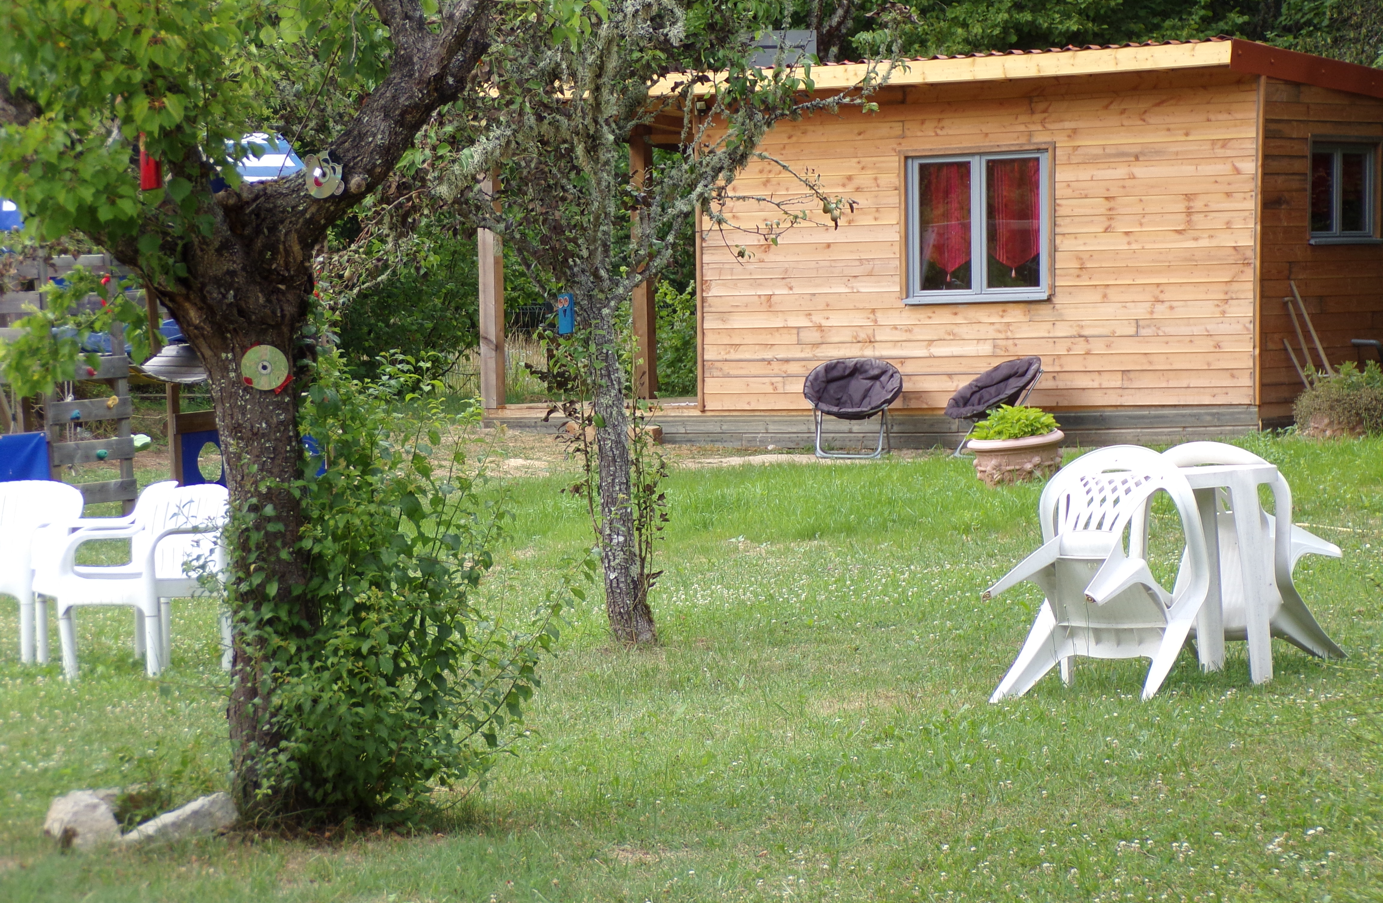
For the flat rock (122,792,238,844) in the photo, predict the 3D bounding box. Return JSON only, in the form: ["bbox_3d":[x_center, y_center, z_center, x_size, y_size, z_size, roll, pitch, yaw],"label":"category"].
[{"bbox_3d":[-1.286,0.921,11.450,0.290,0.120,0.160,-1,2,14],"label":"flat rock"}]

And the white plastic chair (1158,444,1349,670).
[{"bbox_3d":[1.869,0.369,15.594,0.560,0.530,0.800,-2,-26,28],"label":"white plastic chair"}]

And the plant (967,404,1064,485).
[{"bbox_3d":[2.103,-0.032,29.600,0.630,0.540,0.630,-5,3,0],"label":"plant"}]

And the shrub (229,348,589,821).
[{"bbox_3d":[-0.735,0.343,11.800,0.920,1.200,0.800,-1,2,0],"label":"shrub"}]

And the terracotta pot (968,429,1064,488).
[{"bbox_3d":[2.107,0.063,29.600,0.620,0.360,0.620,-5,3,0],"label":"terracotta pot"}]

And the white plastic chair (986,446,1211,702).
[{"bbox_3d":[1.355,0.426,15.182,0.560,0.530,0.800,0,34,30],"label":"white plastic chair"}]

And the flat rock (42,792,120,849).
[{"bbox_3d":[-1.517,0.918,11.350,0.190,0.140,0.190,-1,2,0],"label":"flat rock"}]

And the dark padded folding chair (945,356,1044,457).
[{"bbox_3d":[2.336,-0.347,35.300,0.710,0.770,0.770,-2,2,-29],"label":"dark padded folding chair"}]

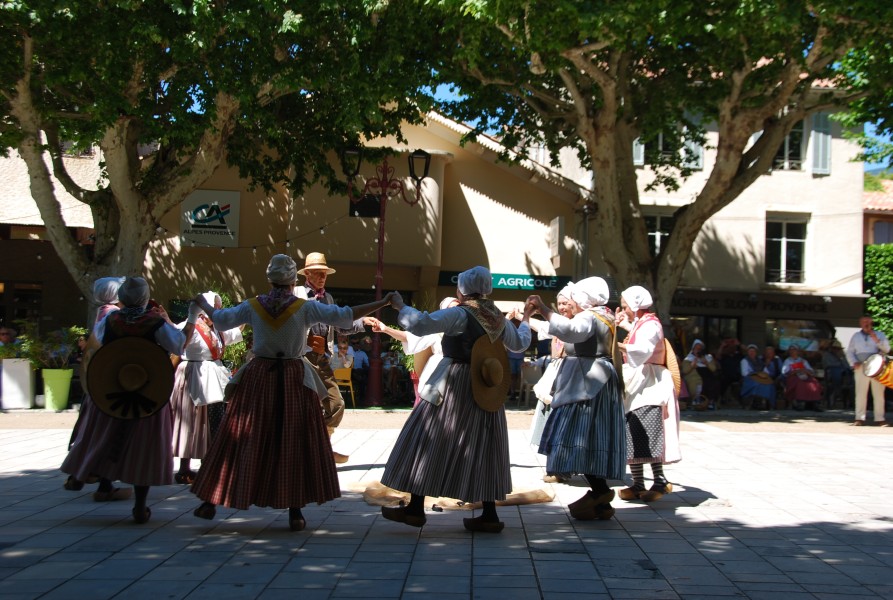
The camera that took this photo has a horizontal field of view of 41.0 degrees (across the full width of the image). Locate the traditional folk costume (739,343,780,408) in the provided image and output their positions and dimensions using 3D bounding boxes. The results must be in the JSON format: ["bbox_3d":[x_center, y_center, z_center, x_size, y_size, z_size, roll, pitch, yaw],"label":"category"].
[{"bbox_3d":[5.893,1.436,22.400,0.720,1.220,0.780,2,-3,0],"label":"traditional folk costume"}]

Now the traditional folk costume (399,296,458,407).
[{"bbox_3d":[0.044,0.770,10.500,0.620,1.560,0.750,-1,-3,41],"label":"traditional folk costume"}]

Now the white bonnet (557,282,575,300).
[{"bbox_3d":[0.988,-0.065,9.750,0.180,0.180,0.210,-1,-3,37],"label":"white bonnet"}]

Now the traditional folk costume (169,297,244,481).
[{"bbox_3d":[-1.941,0.667,9.650,0.550,1.420,0.620,-1,-3,44],"label":"traditional folk costume"}]

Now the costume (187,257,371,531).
[{"bbox_3d":[-0.964,0.550,7.100,1.120,1.640,0.750,2,-3,-6],"label":"costume"}]

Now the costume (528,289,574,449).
[{"bbox_3d":[0.954,0.618,9.900,0.580,1.500,0.600,4,-3,-41],"label":"costume"}]

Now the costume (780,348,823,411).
[{"bbox_3d":[6.425,1.421,21.600,0.730,1.170,0.750,1,-2,3],"label":"costume"}]

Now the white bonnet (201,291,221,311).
[{"bbox_3d":[-1.942,0.004,9.800,0.200,0.180,0.170,0,-3,28],"label":"white bonnet"}]

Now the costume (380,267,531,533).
[{"bbox_3d":[0.067,0.609,7.300,0.750,1.640,0.820,0,-3,35],"label":"costume"}]

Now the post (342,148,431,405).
[{"bbox_3d":[-1.081,-0.423,21.500,1.570,4.600,0.420,2,-3,0],"label":"post"}]

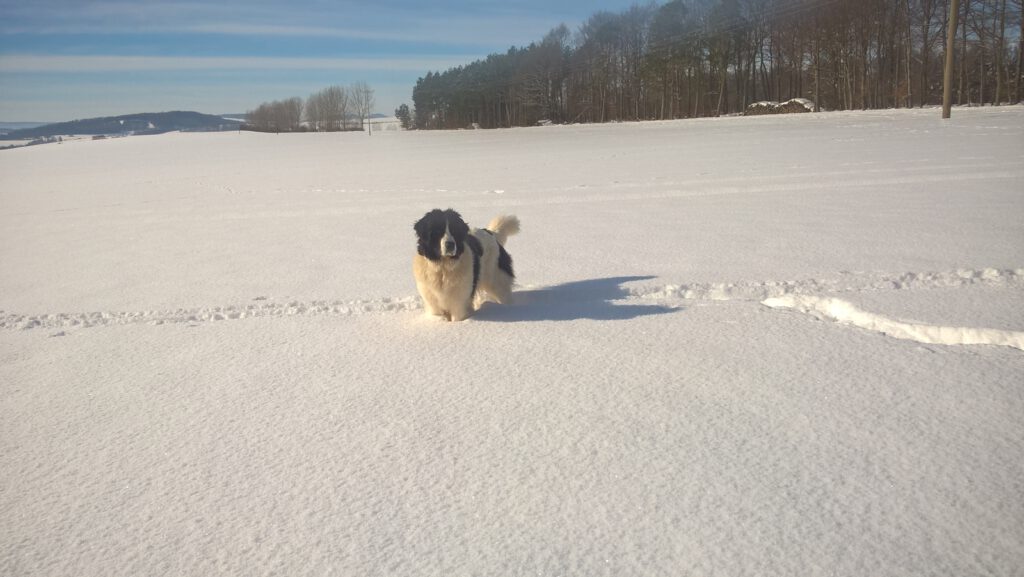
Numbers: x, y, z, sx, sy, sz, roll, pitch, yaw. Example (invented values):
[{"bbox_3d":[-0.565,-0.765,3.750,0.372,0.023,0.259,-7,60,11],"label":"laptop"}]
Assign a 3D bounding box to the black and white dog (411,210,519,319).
[{"bbox_3d":[-0.330,-0.156,6.050,0.430,0.880,1.000,5,14,29],"label":"black and white dog"}]

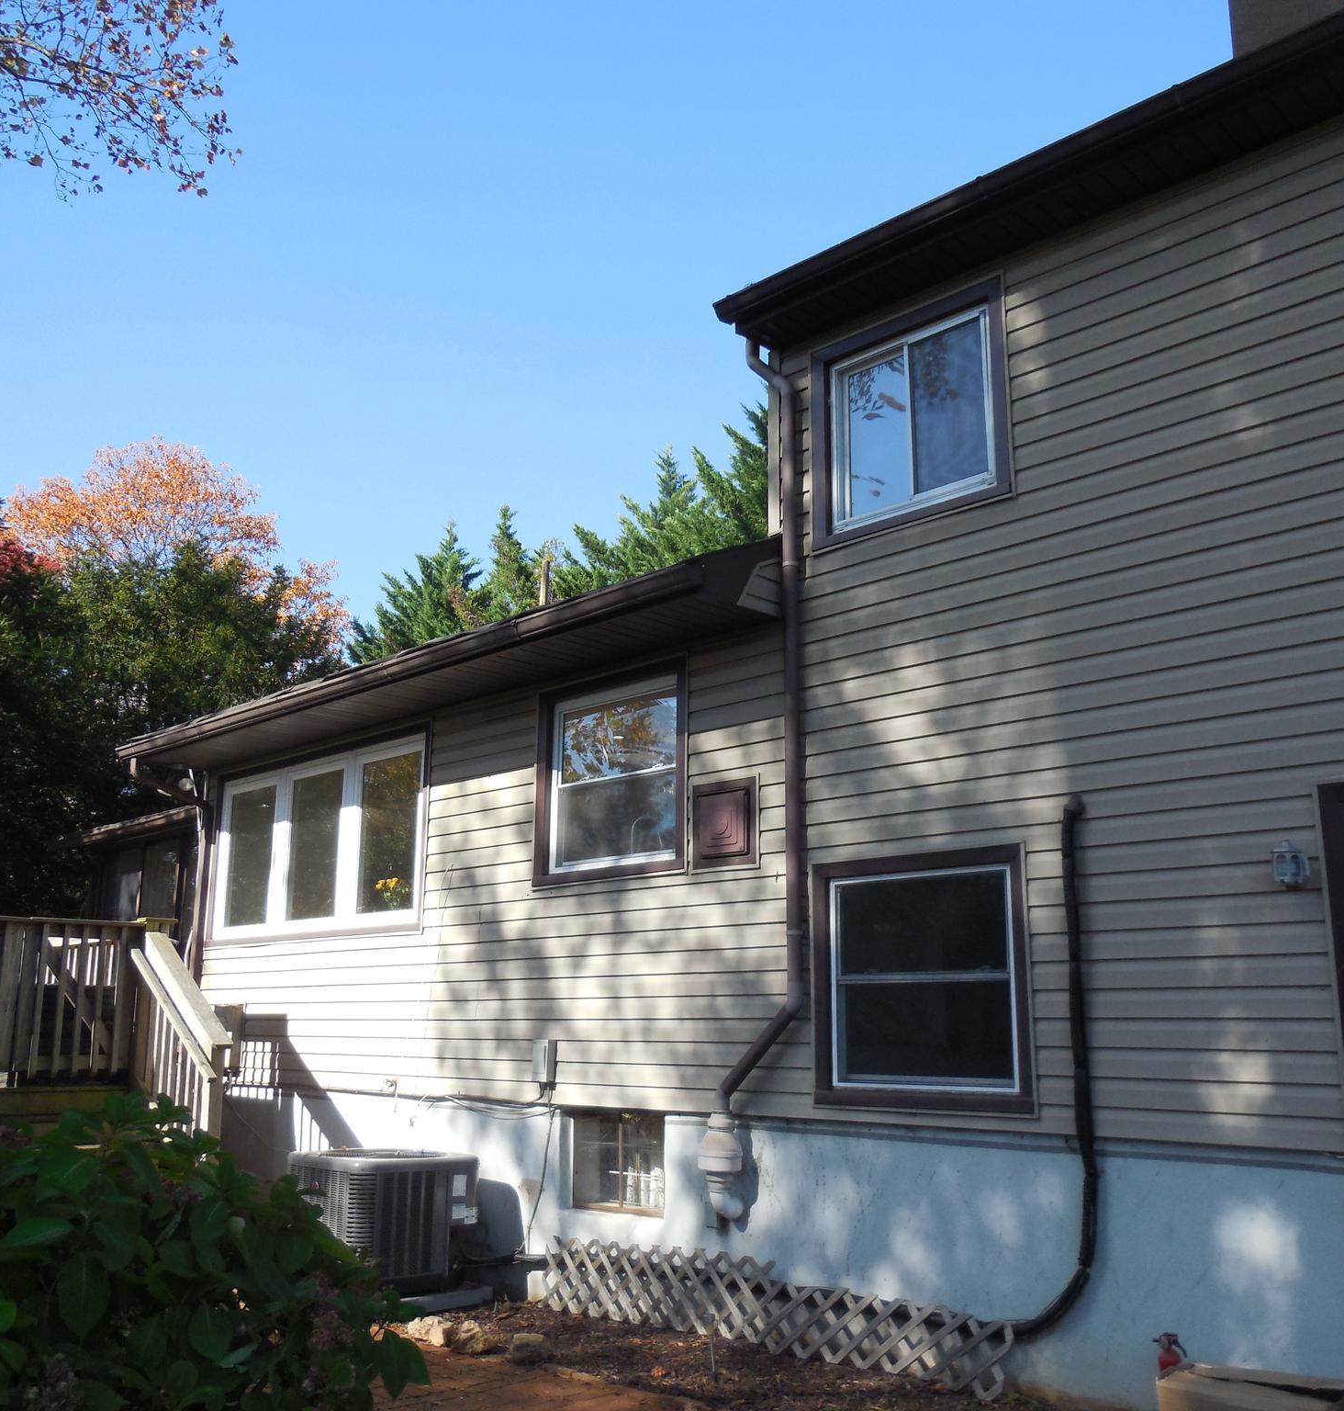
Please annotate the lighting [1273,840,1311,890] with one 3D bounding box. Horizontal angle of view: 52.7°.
[{"bbox_3d":[2.254,0.580,4.947,0.120,0.180,0.150,-12,-18,42],"label":"lighting"}]

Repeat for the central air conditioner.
[{"bbox_3d":[-1.568,2.772,7.358,0.750,0.680,0.740,-12,-18,42],"label":"central air conditioner"}]

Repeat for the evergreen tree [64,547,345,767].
[{"bbox_3d":[-6.388,1.642,17.454,4.300,7.850,4.300,5,-14,-20],"label":"evergreen tree"}]

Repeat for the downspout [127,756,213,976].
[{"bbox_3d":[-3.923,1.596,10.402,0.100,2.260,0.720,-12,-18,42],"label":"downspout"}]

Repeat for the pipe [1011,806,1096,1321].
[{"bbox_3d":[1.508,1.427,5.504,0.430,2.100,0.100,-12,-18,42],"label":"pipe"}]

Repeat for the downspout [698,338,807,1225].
[{"bbox_3d":[0.318,0.287,6.714,0.590,4.330,0.400,-12,-18,42],"label":"downspout"}]

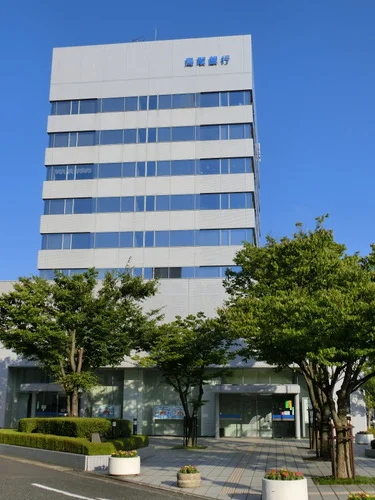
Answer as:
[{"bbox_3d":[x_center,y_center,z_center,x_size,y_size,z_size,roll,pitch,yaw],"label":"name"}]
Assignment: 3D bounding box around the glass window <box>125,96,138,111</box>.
[{"bbox_3d":[-5.480,-14.252,63.395,1.214,1.532,0.150,-1,-14,8],"label":"glass window"}]

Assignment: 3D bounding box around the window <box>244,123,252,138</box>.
[{"bbox_3d":[5.697,-11.056,60.801,0.652,1.479,0.120,-1,-15,7],"label":"window"}]

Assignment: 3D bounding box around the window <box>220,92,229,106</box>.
[{"bbox_3d":[3.532,-14.377,62.054,0.765,1.443,0.150,-1,-14,7],"label":"window"}]

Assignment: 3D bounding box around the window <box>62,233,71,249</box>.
[{"bbox_3d":[-11.977,-0.780,64.478,0.718,1.657,0.100,-1,-15,8],"label":"window"}]

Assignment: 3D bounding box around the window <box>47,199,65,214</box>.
[{"bbox_3d":[-12.570,-4.136,62.520,1.659,1.553,0.120,-1,-15,7],"label":"window"}]

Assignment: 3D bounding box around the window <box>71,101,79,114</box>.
[{"bbox_3d":[-11.048,-14.045,63.976,0.764,1.510,0.150,-1,-14,7],"label":"window"}]

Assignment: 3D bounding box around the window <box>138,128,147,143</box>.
[{"bbox_3d":[-4.236,-10.698,60.734,0.778,1.401,0.150,-1,-15,8],"label":"window"}]

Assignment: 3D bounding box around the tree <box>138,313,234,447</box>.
[{"bbox_3d":[0.019,6.069,30.774,4.400,6.150,4.400,-1,-14,7],"label":"tree"}]

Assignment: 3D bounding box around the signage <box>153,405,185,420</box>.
[{"bbox_3d":[-1.018,9.452,37.809,1.943,0.756,0.080,-1,-14,7],"label":"signage"}]

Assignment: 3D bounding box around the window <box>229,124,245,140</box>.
[{"bbox_3d":[4.659,-11.044,60.939,1.366,1.523,0.120,-1,-15,7],"label":"window"}]

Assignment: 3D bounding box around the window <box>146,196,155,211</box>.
[{"bbox_3d":[-3.413,-4.264,60.125,0.809,1.402,0.120,-1,-15,7],"label":"window"}]

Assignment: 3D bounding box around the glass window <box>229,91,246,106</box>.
[{"bbox_3d":[4.705,-14.480,62.016,1.445,1.532,0.150,-1,-14,8],"label":"glass window"}]

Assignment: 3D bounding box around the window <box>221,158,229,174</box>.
[{"bbox_3d":[3.476,-7.777,60.254,0.724,1.545,0.120,-1,-15,7],"label":"window"}]

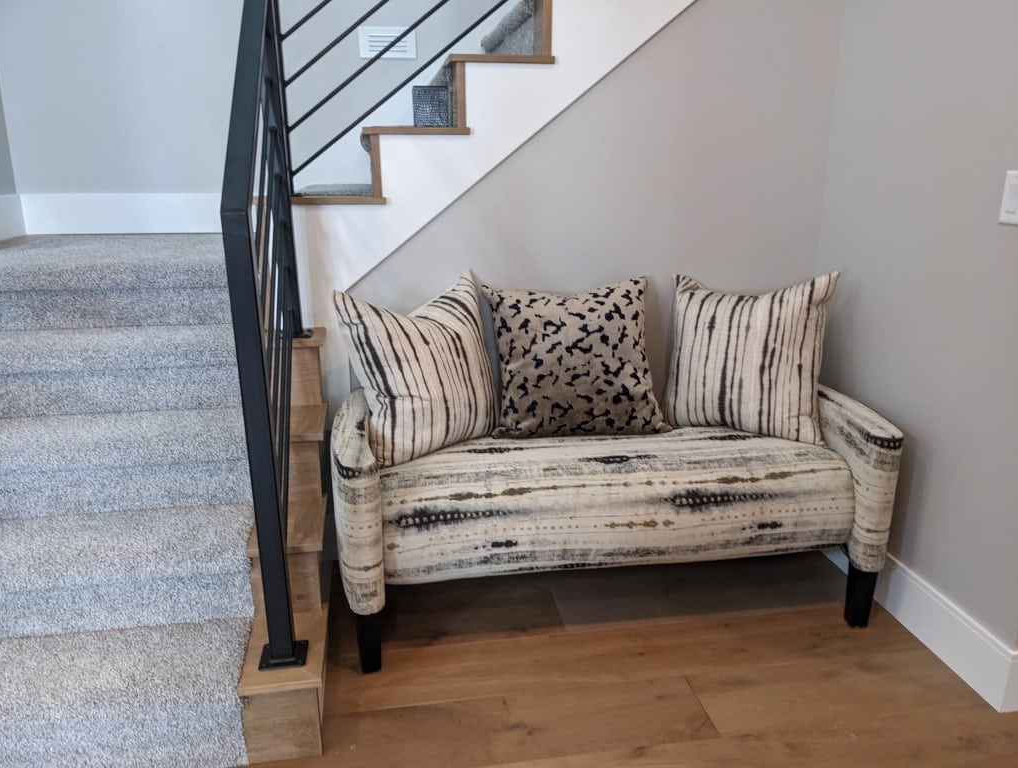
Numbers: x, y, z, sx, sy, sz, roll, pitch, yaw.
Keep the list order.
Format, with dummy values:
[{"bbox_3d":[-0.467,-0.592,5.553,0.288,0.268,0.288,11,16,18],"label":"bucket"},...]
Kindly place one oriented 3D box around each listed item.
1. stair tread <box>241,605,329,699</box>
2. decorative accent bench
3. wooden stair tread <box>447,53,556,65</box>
[{"bbox_3d":[-0.516,0.612,1.862,0.175,0.019,0.304,-3,17,-8],"label":"stair tread"},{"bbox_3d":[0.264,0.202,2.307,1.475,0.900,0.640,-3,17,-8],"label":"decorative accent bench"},{"bbox_3d":[-0.033,-0.941,2.338,0.304,0.020,0.174,-3,17,-8],"label":"wooden stair tread"}]

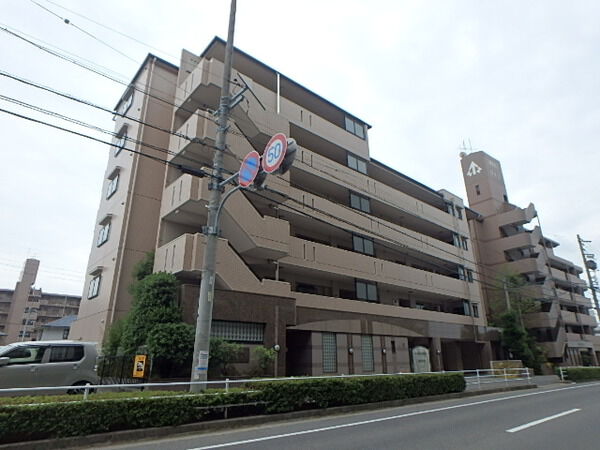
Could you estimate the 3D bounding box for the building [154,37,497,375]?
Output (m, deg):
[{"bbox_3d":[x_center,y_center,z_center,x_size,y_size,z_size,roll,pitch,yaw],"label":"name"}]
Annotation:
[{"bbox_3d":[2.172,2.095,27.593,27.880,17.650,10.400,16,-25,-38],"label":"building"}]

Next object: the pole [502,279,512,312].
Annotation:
[{"bbox_3d":[18.802,8.873,32.169,0.280,7.820,0.280,16,-25,-38],"label":"pole"}]

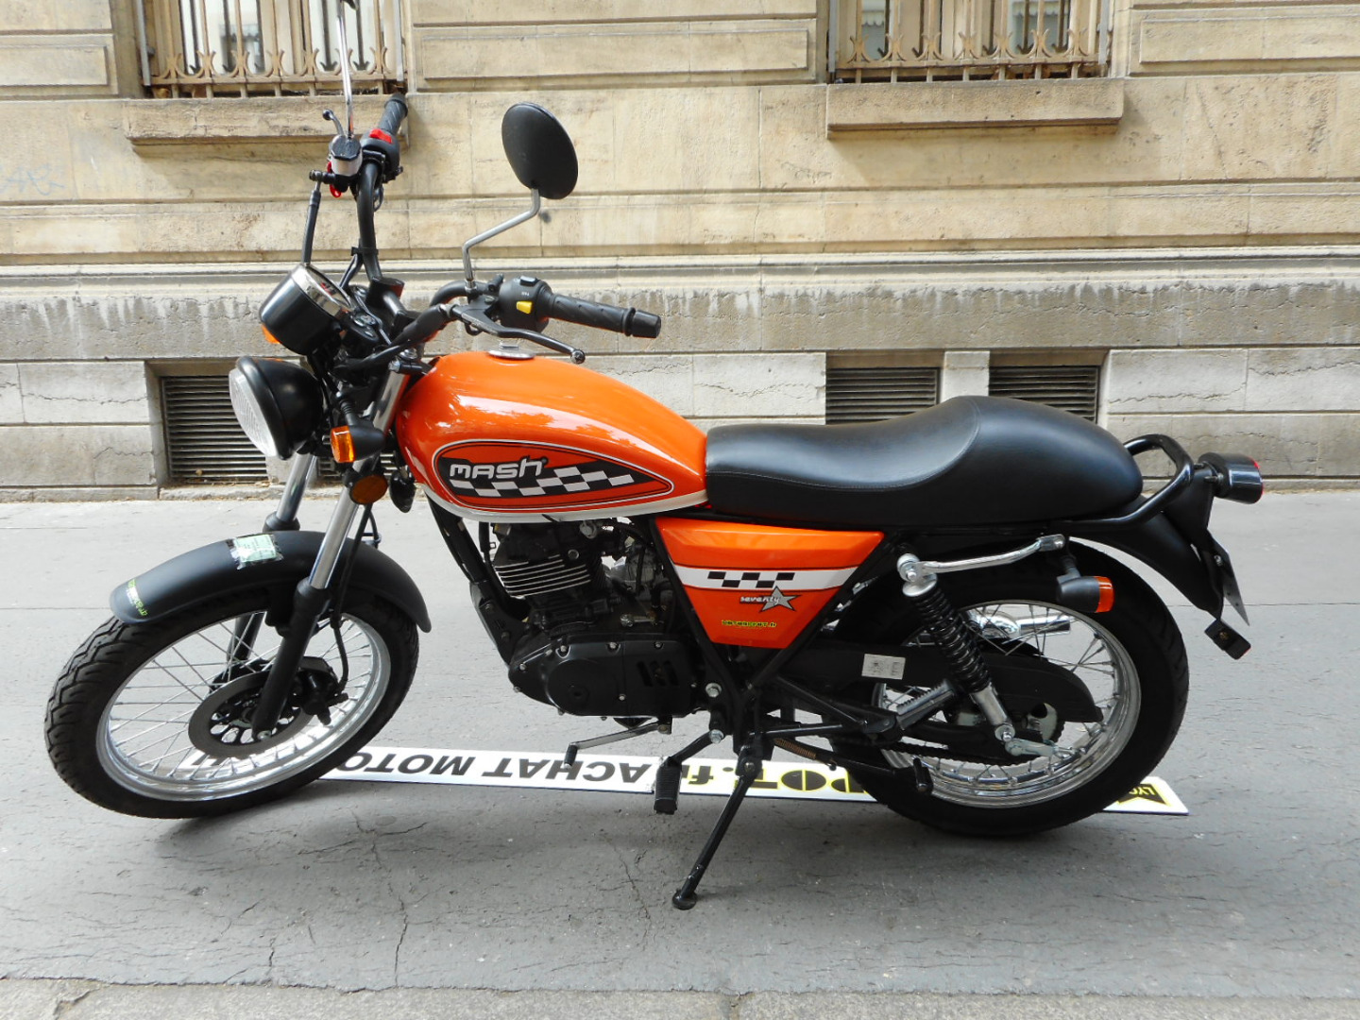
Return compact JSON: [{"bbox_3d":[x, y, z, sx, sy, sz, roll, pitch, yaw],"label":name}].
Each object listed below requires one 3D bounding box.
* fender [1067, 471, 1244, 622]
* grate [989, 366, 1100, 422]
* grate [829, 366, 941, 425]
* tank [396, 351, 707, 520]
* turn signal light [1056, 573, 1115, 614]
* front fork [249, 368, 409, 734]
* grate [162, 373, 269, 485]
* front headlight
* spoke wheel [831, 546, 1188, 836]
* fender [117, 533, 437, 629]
[{"bbox_3d":[0.708,0.053,1.510,0.310,0.245,0.150,0,27,5],"label":"fender"},{"bbox_3d":[1.988,-0.496,5.428,0.660,0.620,0.050,0,10,2],"label":"grate"},{"bbox_3d":[1.015,-0.442,4.950,0.570,0.550,0.040,0,10,3],"label":"grate"},{"bbox_3d":[-0.179,-0.130,1.492,0.455,0.230,0.280,0,27,5],"label":"tank"},{"bbox_3d":[0.540,0.109,1.322,0.074,0.054,0.054,0,27,5],"label":"turn signal light"},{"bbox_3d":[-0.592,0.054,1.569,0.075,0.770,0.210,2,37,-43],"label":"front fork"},{"bbox_3d":[-2.587,-0.461,5.569,0.660,0.620,0.050,0,10,2],"label":"grate"},{"bbox_3d":[-0.571,-0.150,1.399,0.120,0.155,0.155,-22,51,-22],"label":"front headlight"},{"bbox_3d":[0.541,0.317,1.661,0.594,0.594,0.098,0,27,5],"label":"spoke wheel"},{"bbox_3d":[-0.617,0.126,1.653,0.554,0.160,0.112,13,29,-48],"label":"fender"}]

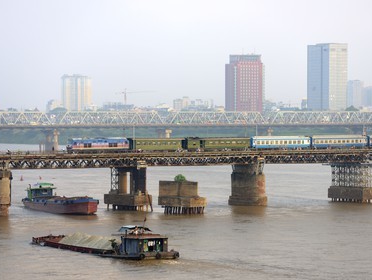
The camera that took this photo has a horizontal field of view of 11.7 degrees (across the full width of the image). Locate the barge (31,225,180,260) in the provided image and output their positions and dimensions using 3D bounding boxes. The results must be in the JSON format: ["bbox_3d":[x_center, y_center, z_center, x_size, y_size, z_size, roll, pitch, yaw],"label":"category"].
[{"bbox_3d":[-14.485,16.644,311.037,6.692,5.400,40.417,-1,1,-31],"label":"barge"}]

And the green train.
[{"bbox_3d":[-5.865,1.471,448.957,54.000,3.950,2.900,-1,1,-37],"label":"green train"}]

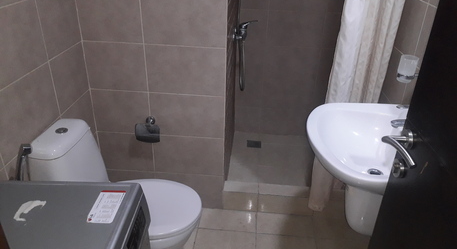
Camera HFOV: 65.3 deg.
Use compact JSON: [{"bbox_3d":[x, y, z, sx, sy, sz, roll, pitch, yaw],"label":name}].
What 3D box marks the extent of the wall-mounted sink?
[{"bbox_3d":[0.534,0.269,1.432,0.495,0.520,0.590,4,28,4],"label":"wall-mounted sink"}]

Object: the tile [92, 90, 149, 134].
[{"bbox_3d":[-0.574,-0.068,1.924,0.307,0.253,0.010,4,29,4],"label":"tile"}]

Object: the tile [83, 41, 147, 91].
[{"bbox_3d":[-0.564,-0.288,1.801,0.308,0.253,0.012,4,28,4],"label":"tile"}]

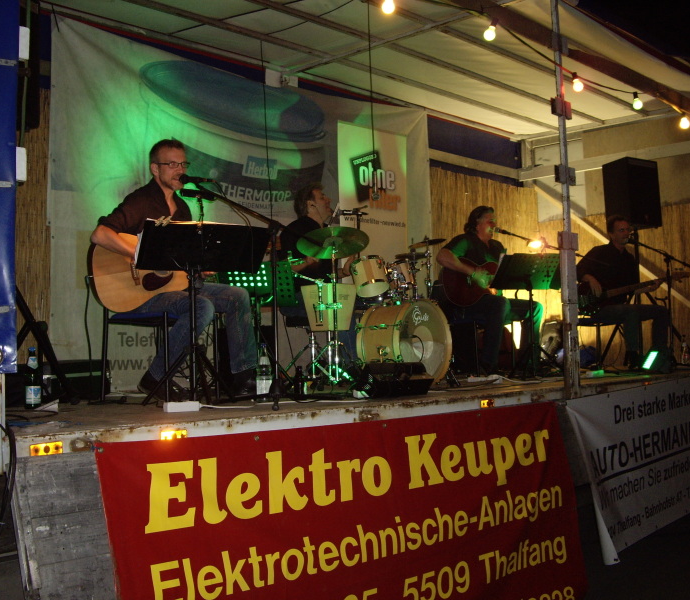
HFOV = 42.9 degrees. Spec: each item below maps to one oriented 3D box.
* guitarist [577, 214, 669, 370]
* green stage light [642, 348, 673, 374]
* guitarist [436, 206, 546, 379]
[{"bbox_3d":[2.420,-0.054,7.700,0.800,1.330,0.620,-3,-3,40],"label":"guitarist"},{"bbox_3d":[2.440,0.472,6.880,0.200,0.210,0.240,-1,-2,0],"label":"green stage light"},{"bbox_3d":[1.100,-0.070,6.750,0.820,1.310,0.620,-2,-3,35],"label":"guitarist"}]

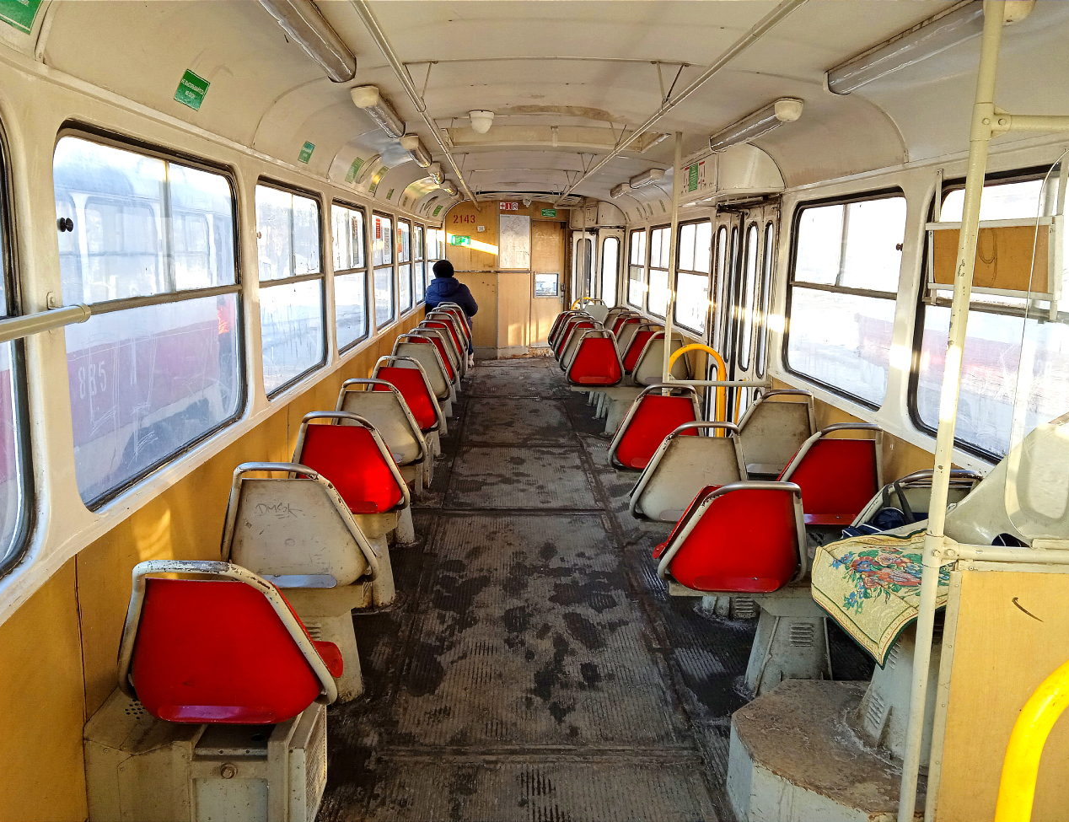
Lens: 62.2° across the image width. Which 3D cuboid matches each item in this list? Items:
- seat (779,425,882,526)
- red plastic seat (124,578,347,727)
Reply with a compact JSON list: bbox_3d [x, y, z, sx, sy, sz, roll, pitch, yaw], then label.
[{"bbox_3d":[1.141,0.235,3.434,0.420,0.390,0.440,1,10,-2],"label":"seat"},{"bbox_3d":[-0.641,0.467,1.948,0.420,0.390,0.440,1,10,-2],"label":"red plastic seat"}]

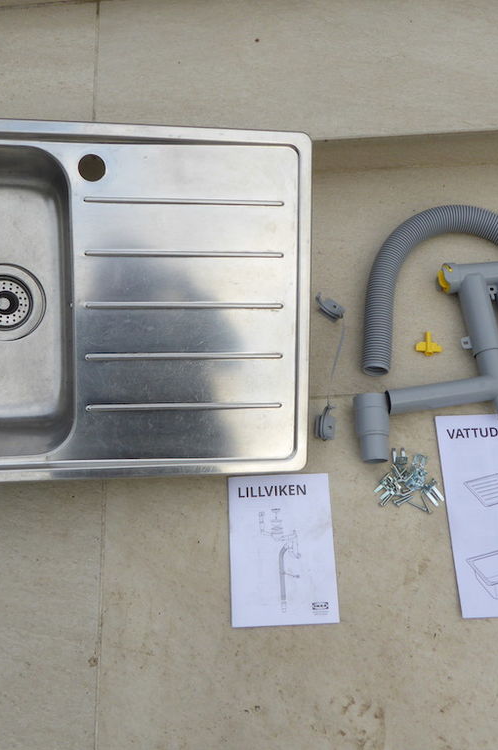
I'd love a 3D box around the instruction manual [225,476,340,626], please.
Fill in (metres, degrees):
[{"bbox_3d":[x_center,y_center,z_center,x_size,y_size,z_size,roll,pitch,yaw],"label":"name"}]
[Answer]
[{"bbox_3d":[0.048,0.250,1.004,0.148,0.005,0.210,-2,69,-1],"label":"instruction manual"}]

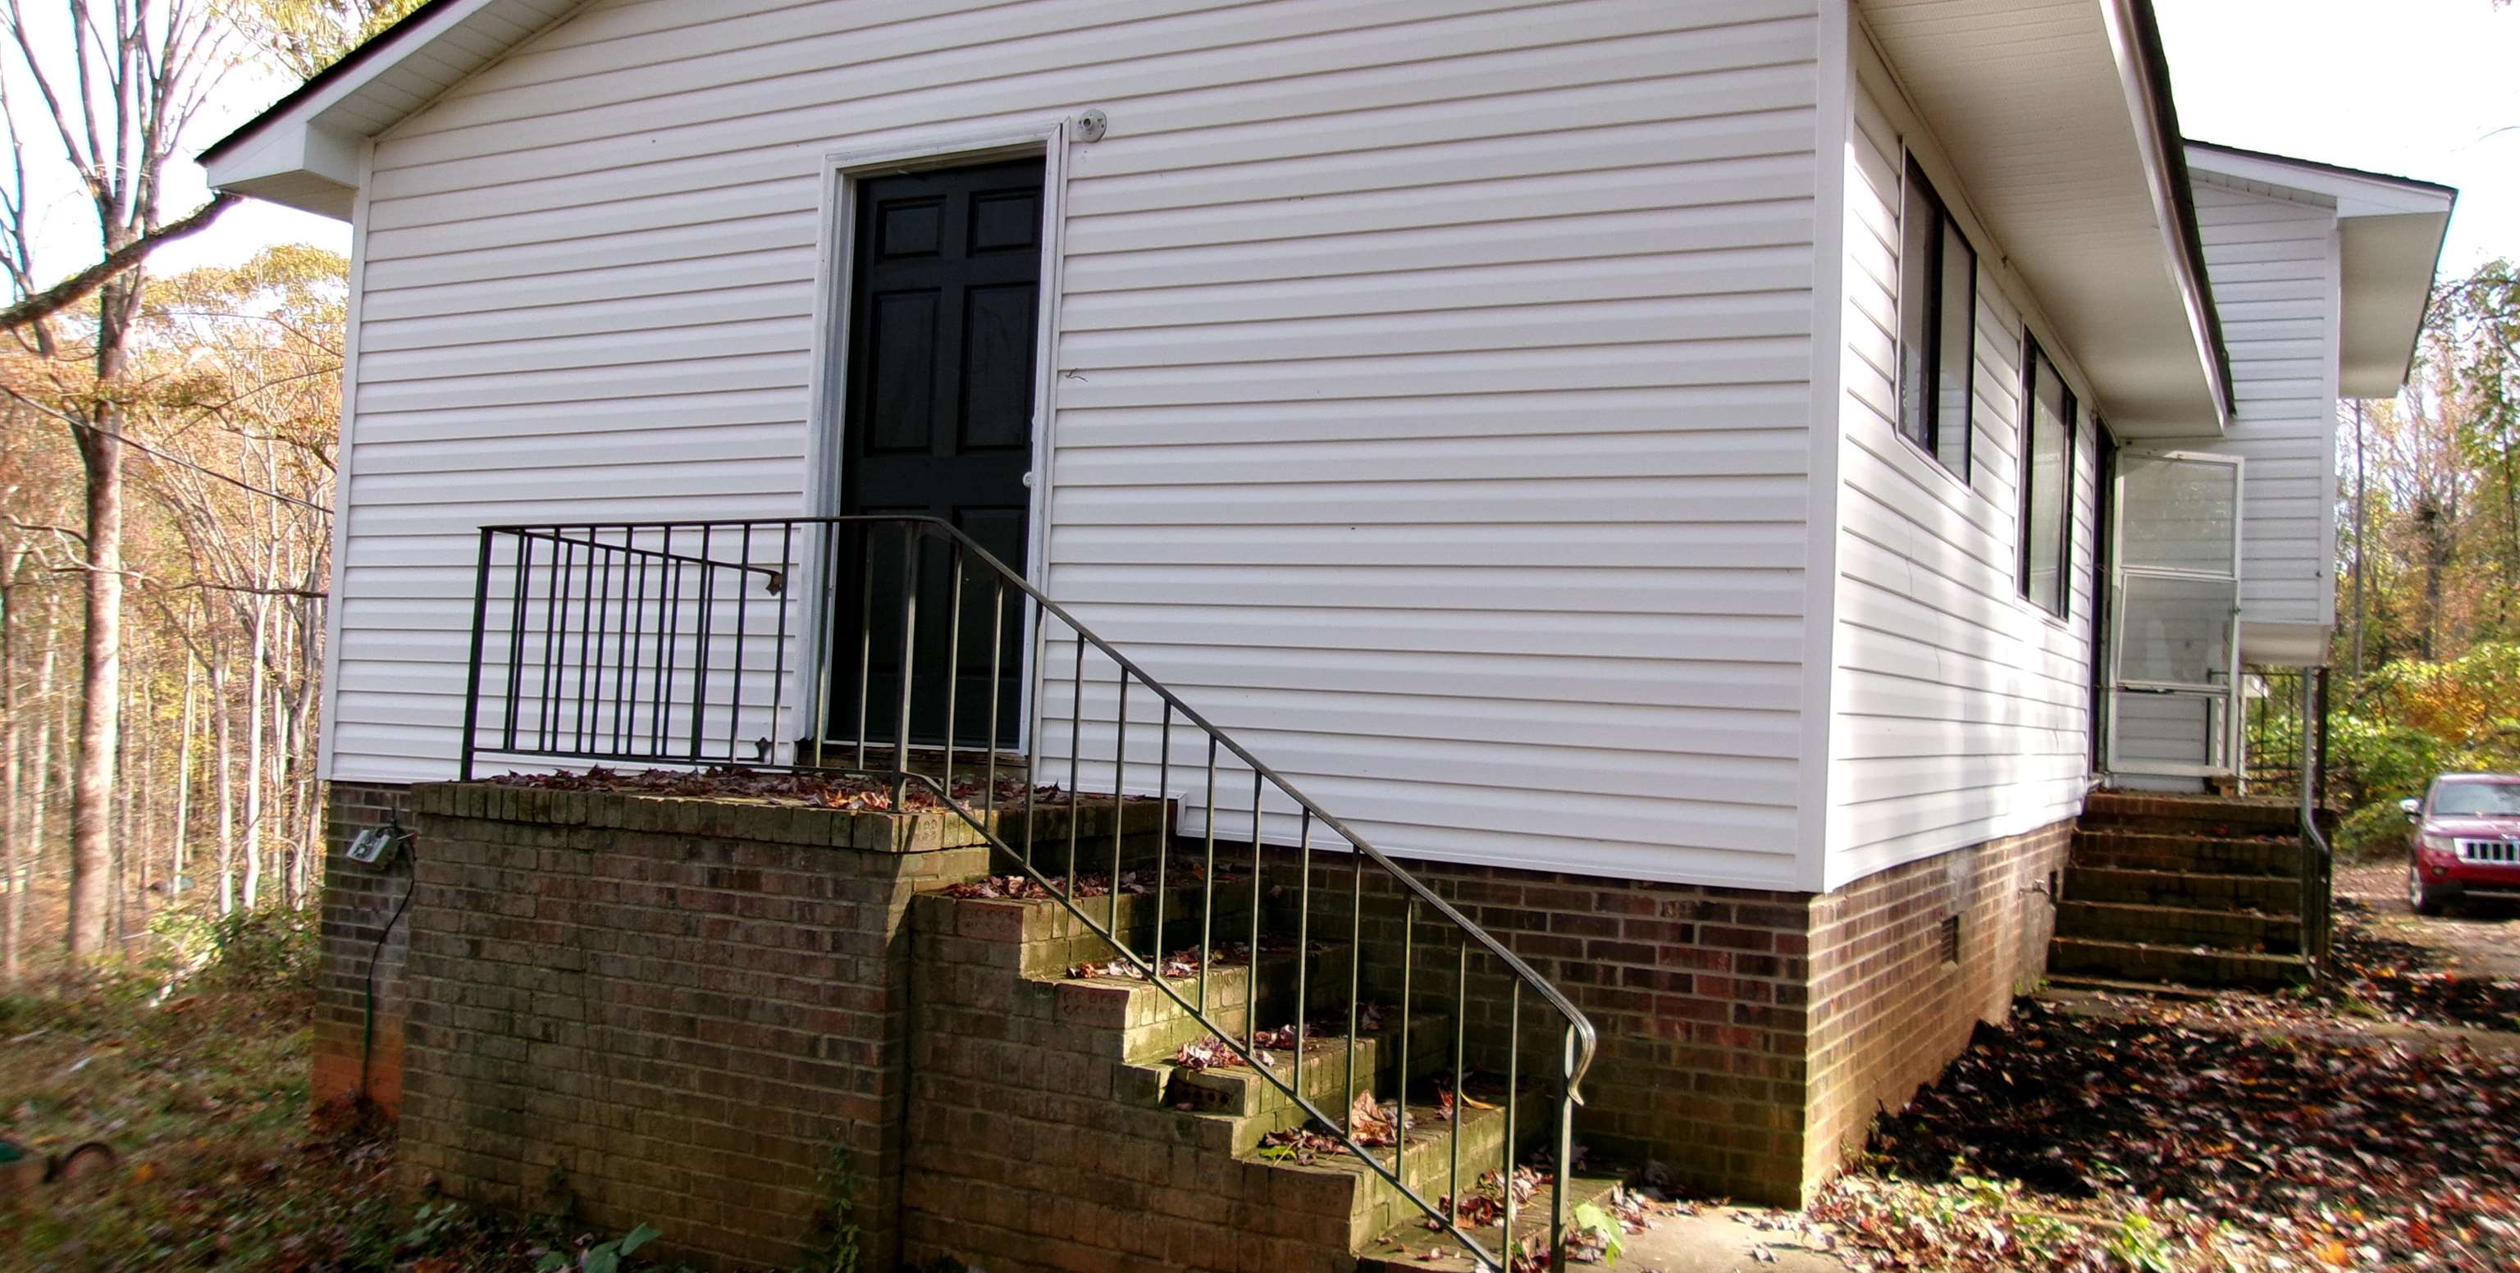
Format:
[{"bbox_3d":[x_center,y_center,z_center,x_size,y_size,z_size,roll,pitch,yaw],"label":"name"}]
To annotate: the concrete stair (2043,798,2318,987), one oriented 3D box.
[{"bbox_3d":[4.845,1.311,10.251,1.190,0.905,1.450,1,-2,28],"label":"concrete stair"}]

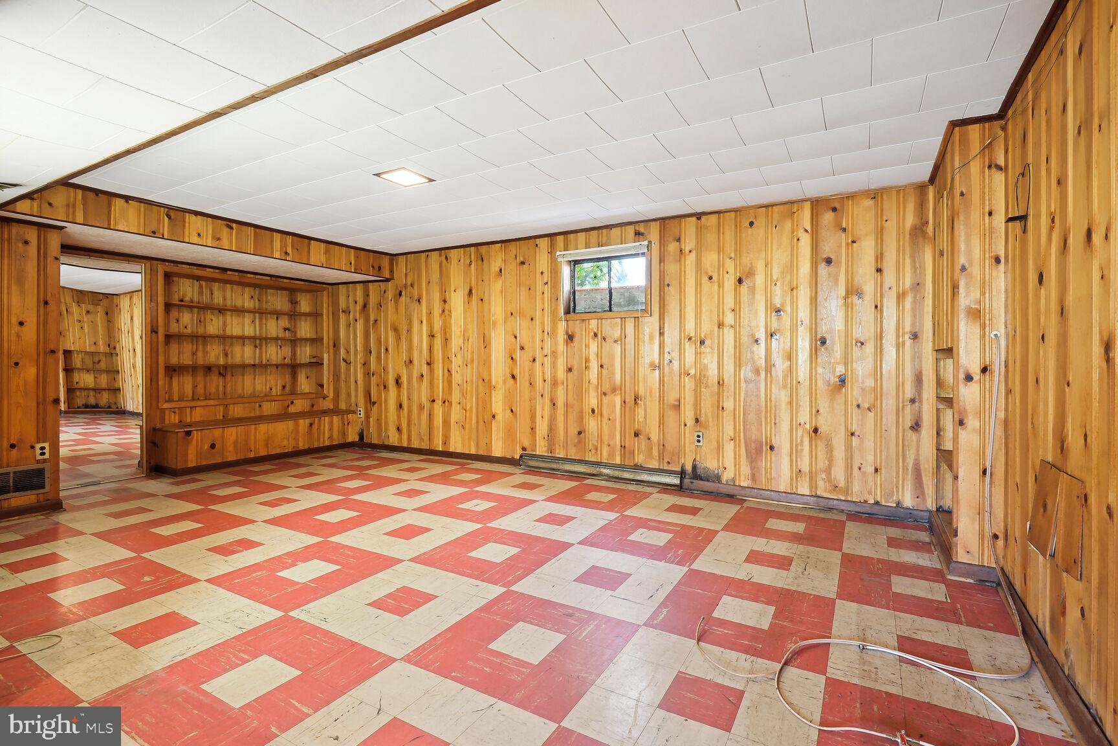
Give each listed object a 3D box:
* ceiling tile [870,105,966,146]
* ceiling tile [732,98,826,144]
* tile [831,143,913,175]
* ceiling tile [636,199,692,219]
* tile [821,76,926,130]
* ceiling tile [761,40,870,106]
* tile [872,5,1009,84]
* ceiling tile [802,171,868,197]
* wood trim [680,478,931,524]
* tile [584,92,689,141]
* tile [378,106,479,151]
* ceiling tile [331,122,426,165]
[{"bbox_3d":[1.915,-1.320,2.671,0.406,0.020,0.406,1,2,30],"label":"ceiling tile"},{"bbox_3d":[1.168,-1.320,2.629,0.406,0.020,0.406,1,2,30],"label":"ceiling tile"},{"bbox_3d":[1.952,-1.340,3.124,0.406,0.020,0.406,1,2,30],"label":"tile"},{"bbox_3d":[0.893,-1.377,4.159,0.411,0.018,0.377,1,2,30],"label":"ceiling tile"},{"bbox_3d":[1.523,-1.309,2.423,0.406,0.020,0.406,1,2,30],"label":"tile"},{"bbox_3d":[1.150,-1.324,2.212,0.410,0.018,0.404,1,2,30],"label":"ceiling tile"},{"bbox_3d":[1.514,-1.318,2.016,0.410,0.018,0.404,1,2,30],"label":"tile"},{"bbox_3d":[1.988,-1.357,3.571,0.410,0.018,0.376,1,2,30],"label":"ceiling tile"},{"bbox_3d":[1.817,0.990,3.875,1.740,0.097,0.020,1,2,30],"label":"wood trim"},{"bbox_3d":[0.411,-1.319,2.568,0.411,0.020,0.403,1,2,30],"label":"tile"},{"bbox_3d":[-0.697,-1.332,2.749,0.406,0.020,0.406,1,2,30],"label":"tile"},{"bbox_3d":[-1.046,-1.341,2.932,0.411,0.020,0.403,1,2,30],"label":"ceiling tile"}]

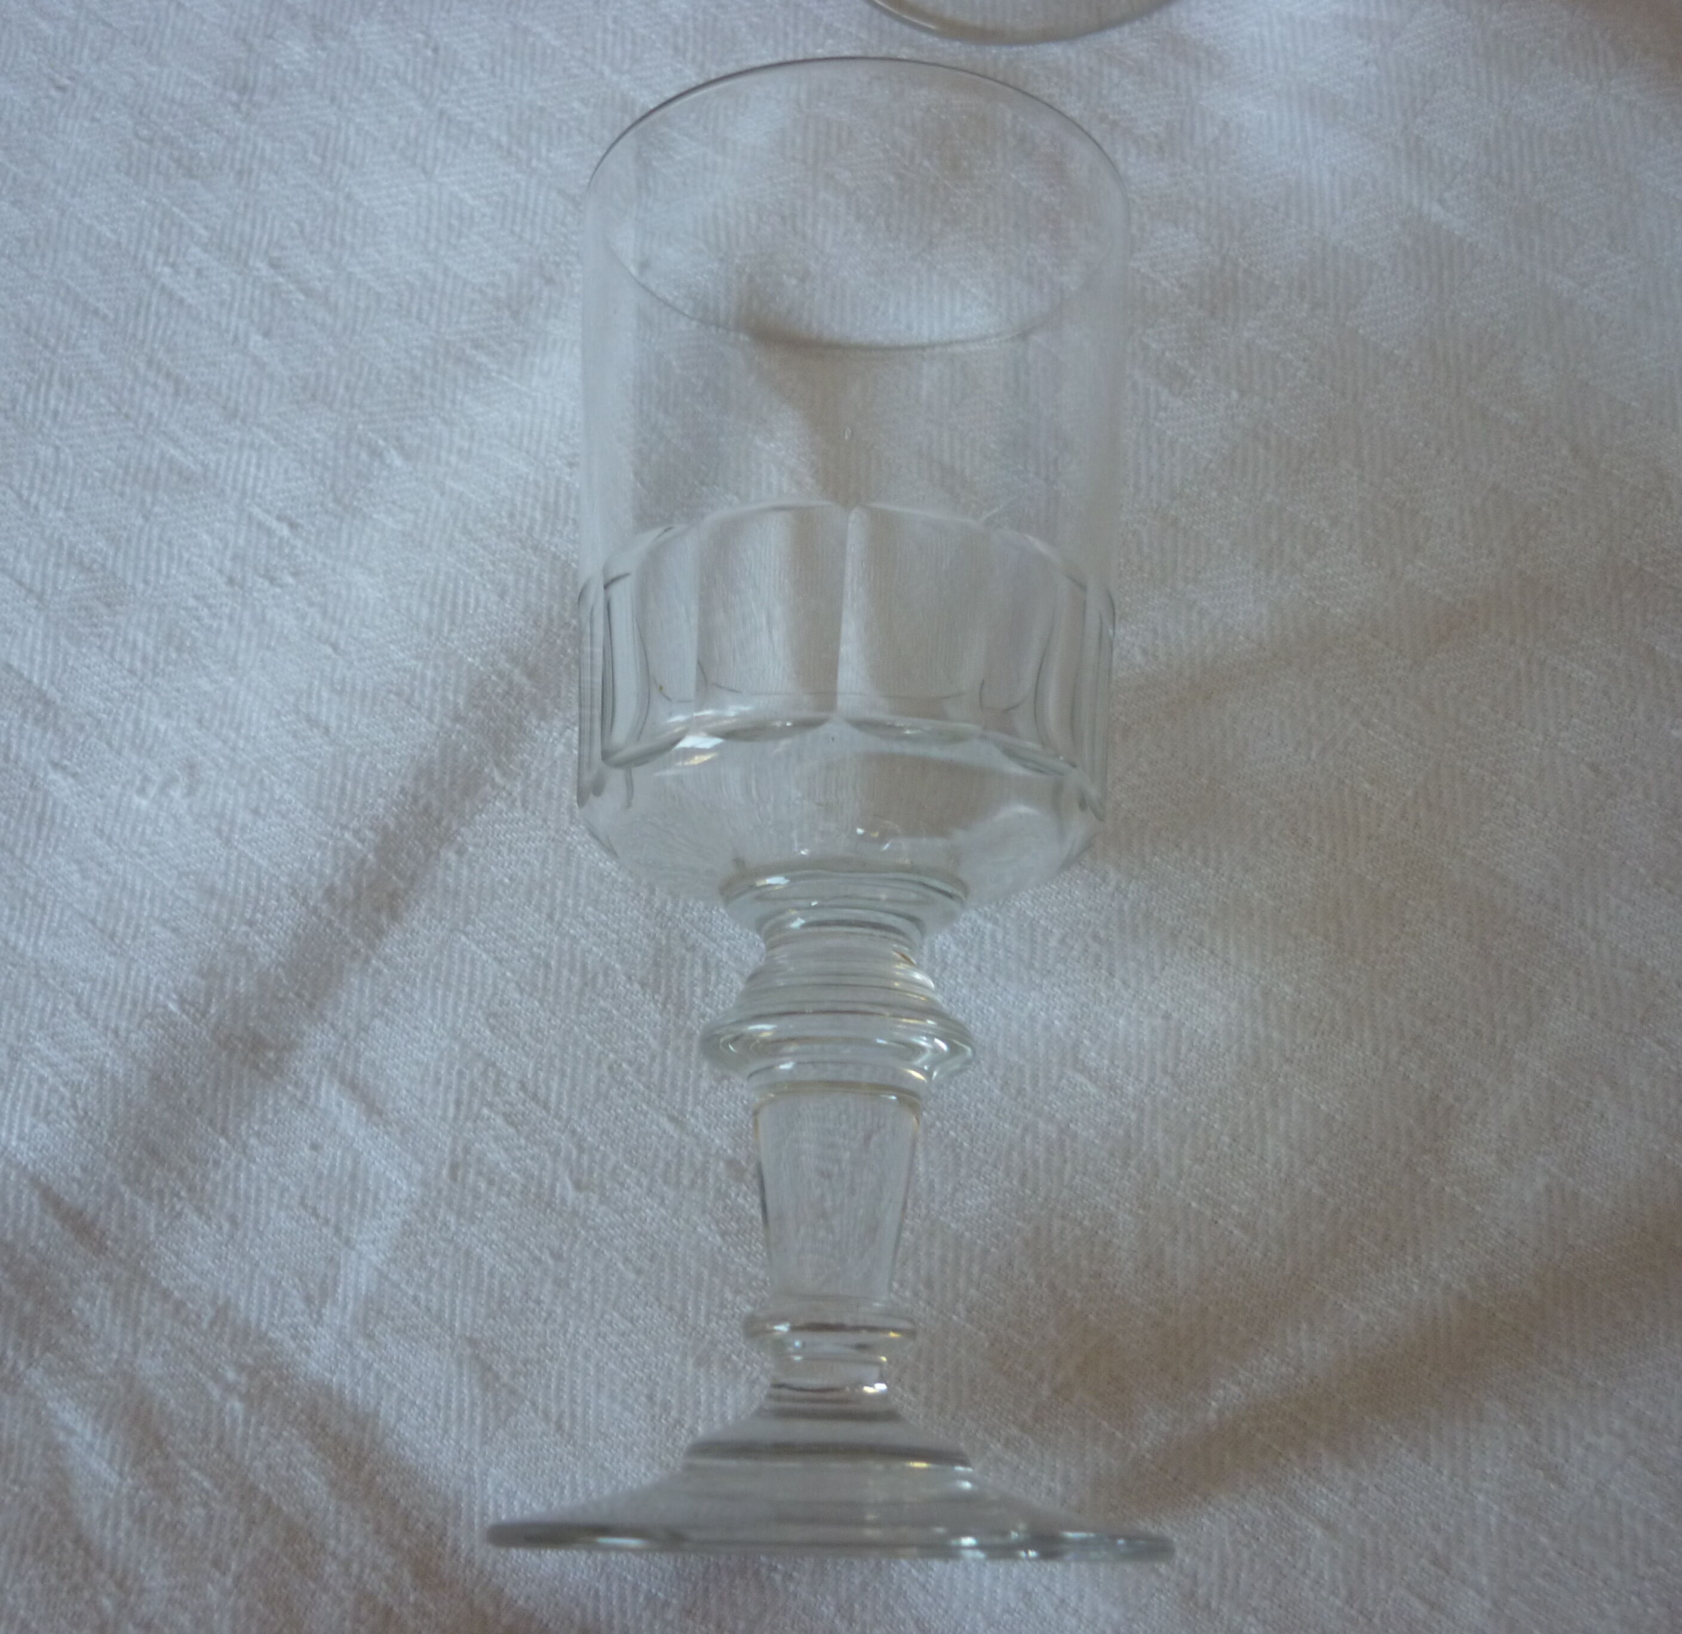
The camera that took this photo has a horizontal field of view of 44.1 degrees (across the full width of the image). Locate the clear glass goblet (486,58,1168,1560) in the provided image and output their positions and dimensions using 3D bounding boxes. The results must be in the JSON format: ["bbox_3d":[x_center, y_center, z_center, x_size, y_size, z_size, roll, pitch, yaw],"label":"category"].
[{"bbox_3d":[0.000,0.001,0.218,0.064,0.064,0.145,1,73,2],"label":"clear glass goblet"}]

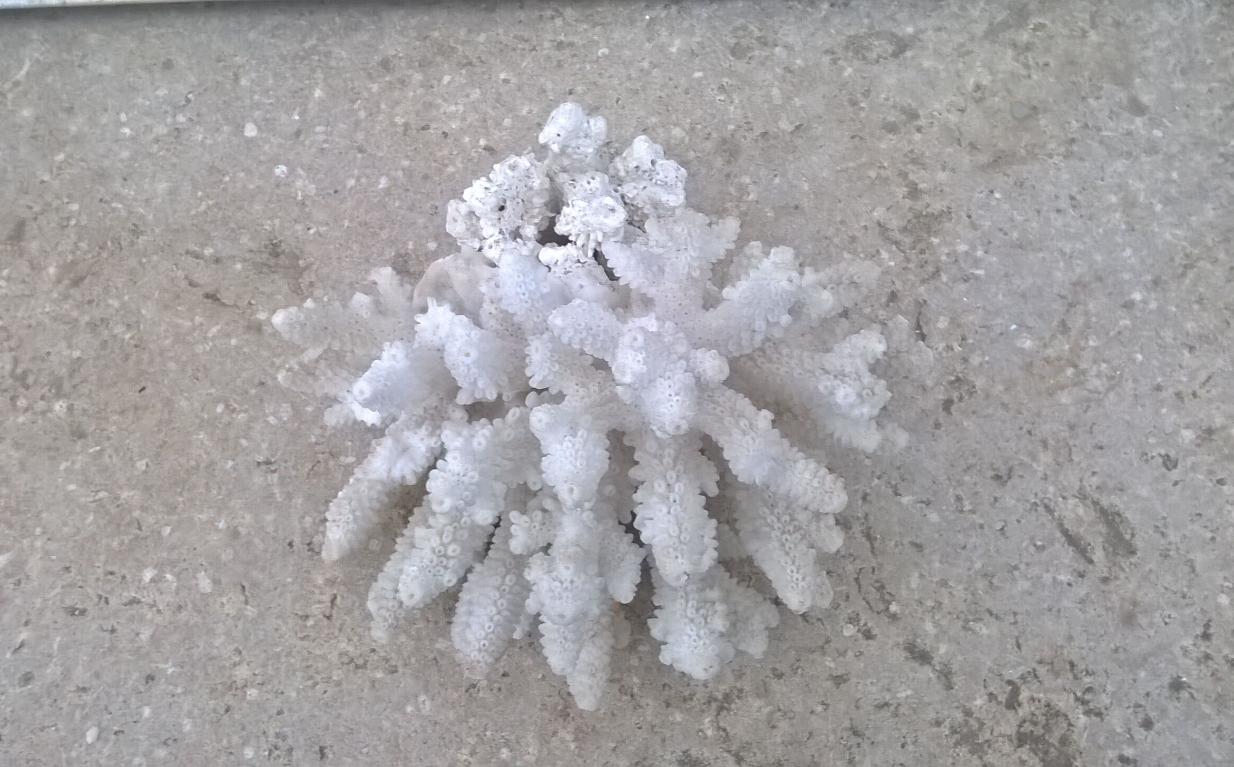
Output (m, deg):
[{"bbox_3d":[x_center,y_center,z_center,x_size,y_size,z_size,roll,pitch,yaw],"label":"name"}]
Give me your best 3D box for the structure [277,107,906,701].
[{"bbox_3d":[-0.007,-0.002,0.279,0.158,0.072,0.149,0,73,0],"label":"structure"}]

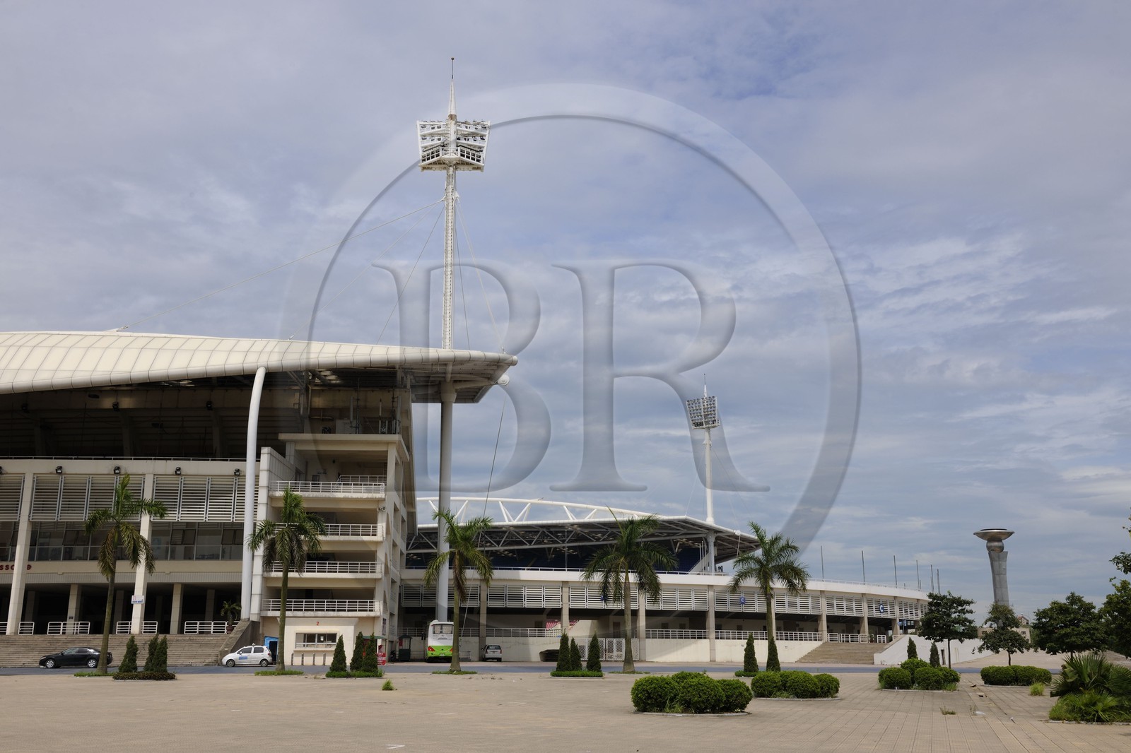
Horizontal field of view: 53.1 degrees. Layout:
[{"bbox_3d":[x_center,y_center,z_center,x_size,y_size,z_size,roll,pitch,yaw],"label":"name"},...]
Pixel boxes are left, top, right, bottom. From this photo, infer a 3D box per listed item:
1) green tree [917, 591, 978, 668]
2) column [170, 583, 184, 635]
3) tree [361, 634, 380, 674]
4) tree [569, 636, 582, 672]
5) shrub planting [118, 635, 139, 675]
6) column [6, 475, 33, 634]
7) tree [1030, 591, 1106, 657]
[{"bbox_3d":[21.475,14.344,63.609,3.330,4.468,3.200,0,-13,0],"label":"green tree"},{"bbox_3d":[-33.440,20.124,97.475,0.650,4.628,0.680,1,-14,-3],"label":"column"},{"bbox_3d":[-9.089,13.025,52.737,0.830,1.930,0.830,0,-14,0],"label":"tree"},{"bbox_3d":[0.562,14.299,57.724,0.720,1.947,0.720,0,-13,0],"label":"tree"},{"bbox_3d":[-19.297,12.415,50.028,0.860,1.850,0.860,0,-14,0],"label":"shrub planting"},{"bbox_3d":[-44.443,14.490,92.401,0.680,12.850,0.780,1,-14,-3],"label":"column"},{"bbox_3d":[28.708,14.536,64.385,4.228,4.456,4.000,0,-13,0],"label":"tree"}]

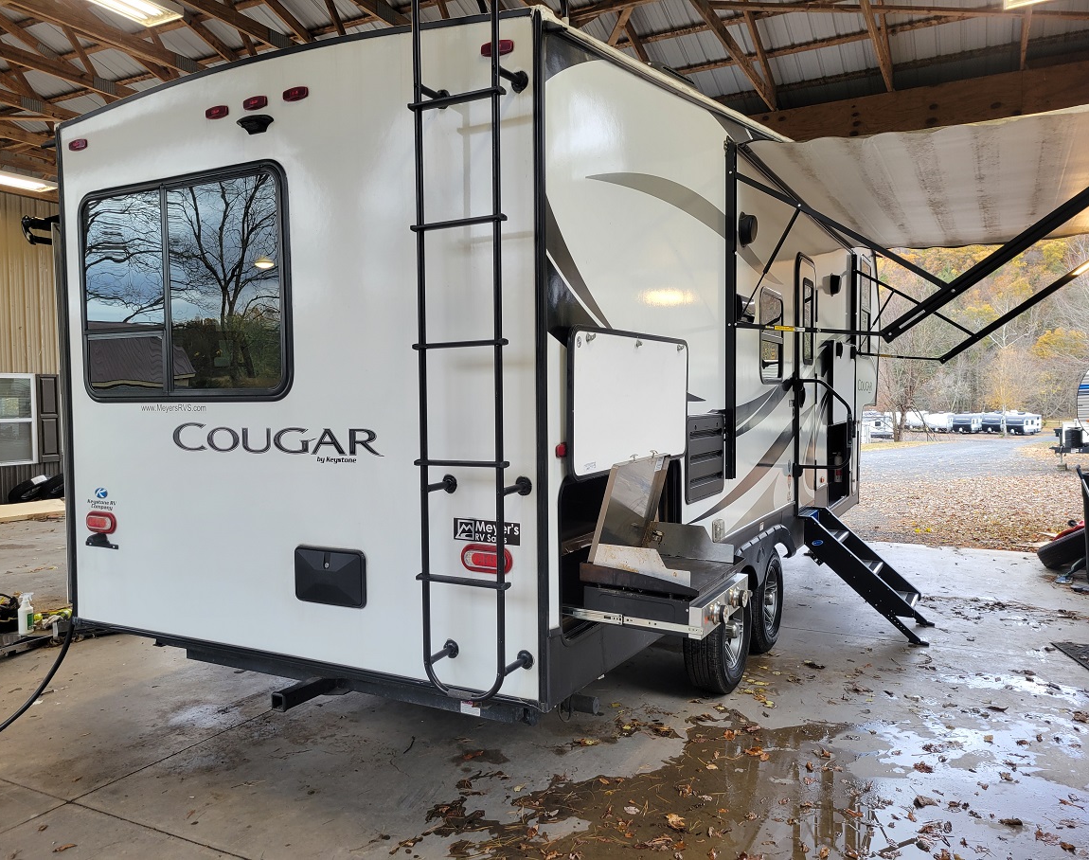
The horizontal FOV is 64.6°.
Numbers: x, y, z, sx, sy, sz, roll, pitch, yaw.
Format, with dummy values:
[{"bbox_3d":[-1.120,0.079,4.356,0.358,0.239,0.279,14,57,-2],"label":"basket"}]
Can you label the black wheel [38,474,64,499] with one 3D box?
[{"bbox_3d":[-8.811,0.939,15.658,0.700,0.220,0.700,-30,-14,0],"label":"black wheel"}]

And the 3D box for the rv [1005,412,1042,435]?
[{"bbox_3d":[66.400,-0.980,119.600,7.000,3.200,2.500,-2,2,-39],"label":"rv"}]

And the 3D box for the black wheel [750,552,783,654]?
[{"bbox_3d":[1.476,1.187,5.982,0.215,0.700,0.700,0,2,28],"label":"black wheel"}]

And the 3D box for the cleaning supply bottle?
[{"bbox_3d":[-3.640,1.293,6.050,0.110,0.288,0.092,0,2,16],"label":"cleaning supply bottle"}]

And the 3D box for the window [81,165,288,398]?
[{"bbox_3d":[-1.499,-0.578,3.543,1.255,0.920,0.055,0,2,28],"label":"window"}]

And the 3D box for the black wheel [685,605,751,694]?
[{"bbox_3d":[1.054,1.216,5.204,0.215,0.700,0.700,0,2,28],"label":"black wheel"}]

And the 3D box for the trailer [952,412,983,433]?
[{"bbox_3d":[61.200,-1.130,123.600,7.000,3.200,2.500,-2,2,-39],"label":"trailer"}]

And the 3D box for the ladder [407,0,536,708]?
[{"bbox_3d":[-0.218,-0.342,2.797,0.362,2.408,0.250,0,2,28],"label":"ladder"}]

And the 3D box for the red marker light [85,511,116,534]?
[{"bbox_3d":[-1.968,0.412,3.814,0.205,0.104,0.035,0,2,28],"label":"red marker light"}]

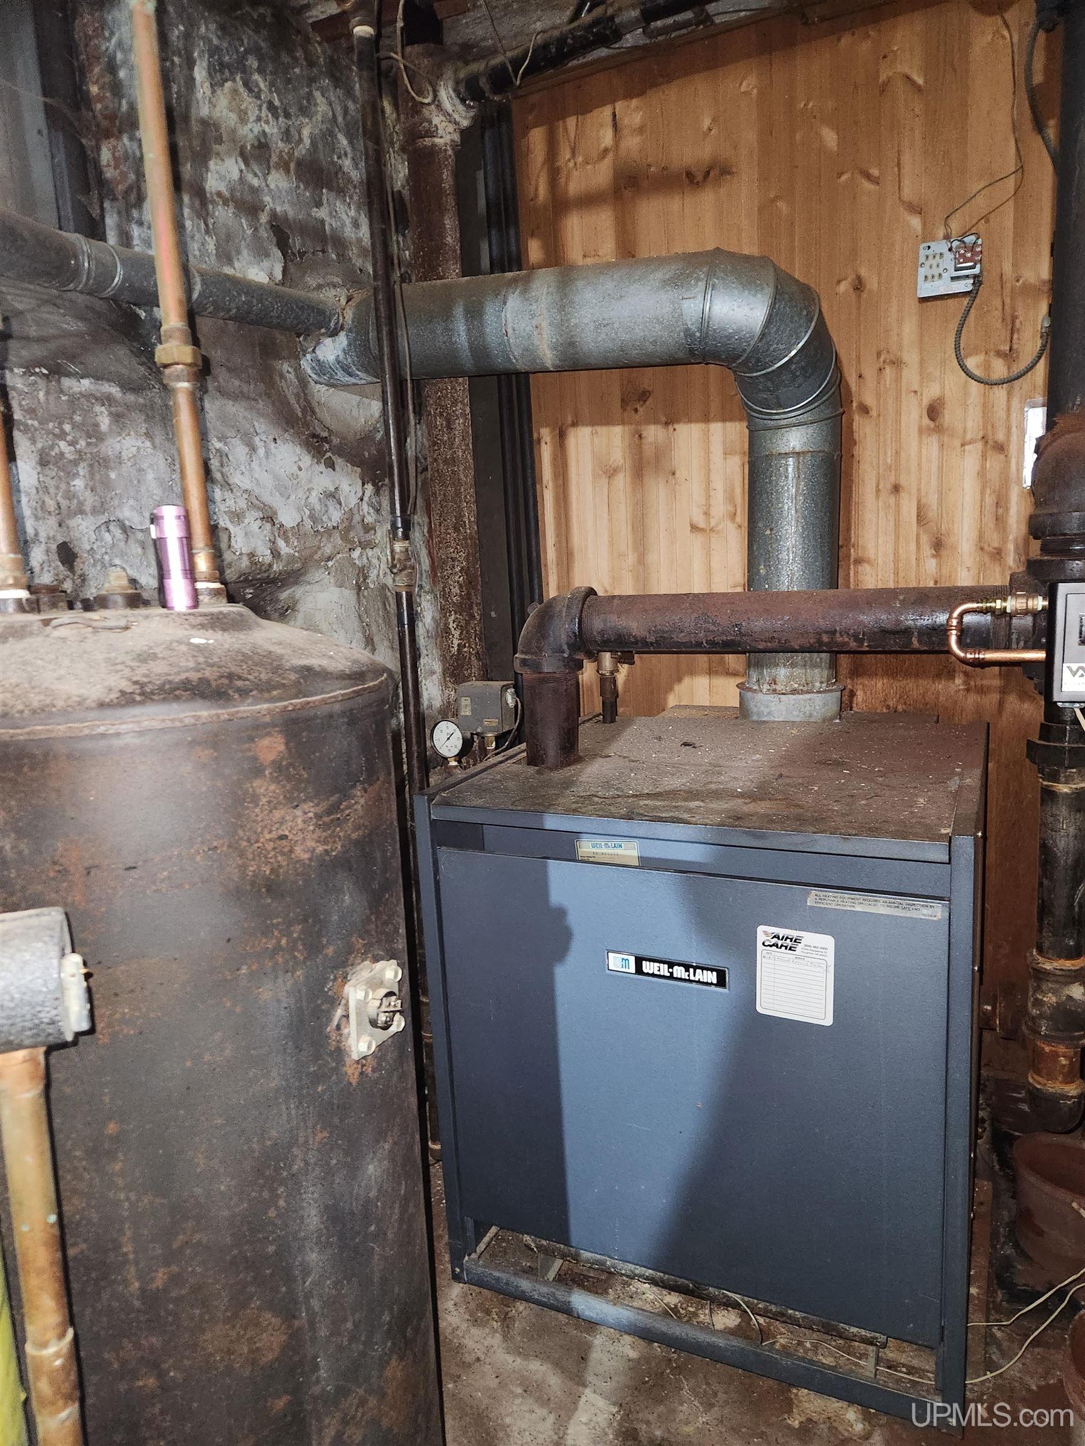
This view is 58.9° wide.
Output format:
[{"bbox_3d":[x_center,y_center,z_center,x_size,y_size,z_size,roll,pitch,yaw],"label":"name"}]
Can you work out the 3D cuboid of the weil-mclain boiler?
[{"bbox_3d":[0.352,0.460,1.724,0.780,0.825,0.803,1,11,25],"label":"weil-mclain boiler"}]

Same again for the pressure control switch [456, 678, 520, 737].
[{"bbox_3d":[-0.106,-0.027,1.870,0.093,0.096,0.060,1,11,26],"label":"pressure control switch"}]

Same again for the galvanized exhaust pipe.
[{"bbox_3d":[0.021,-0.519,2.170,1.271,0.991,0.234,1,11,25],"label":"galvanized exhaust pipe"}]

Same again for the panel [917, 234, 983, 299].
[{"bbox_3d":[0.800,-0.896,1.888,0.115,0.108,0.045,1,11,25],"label":"panel"}]

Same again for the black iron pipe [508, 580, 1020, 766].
[{"bbox_3d":[0.320,-0.068,1.499,0.792,0.292,0.117,1,11,25],"label":"black iron pipe"}]

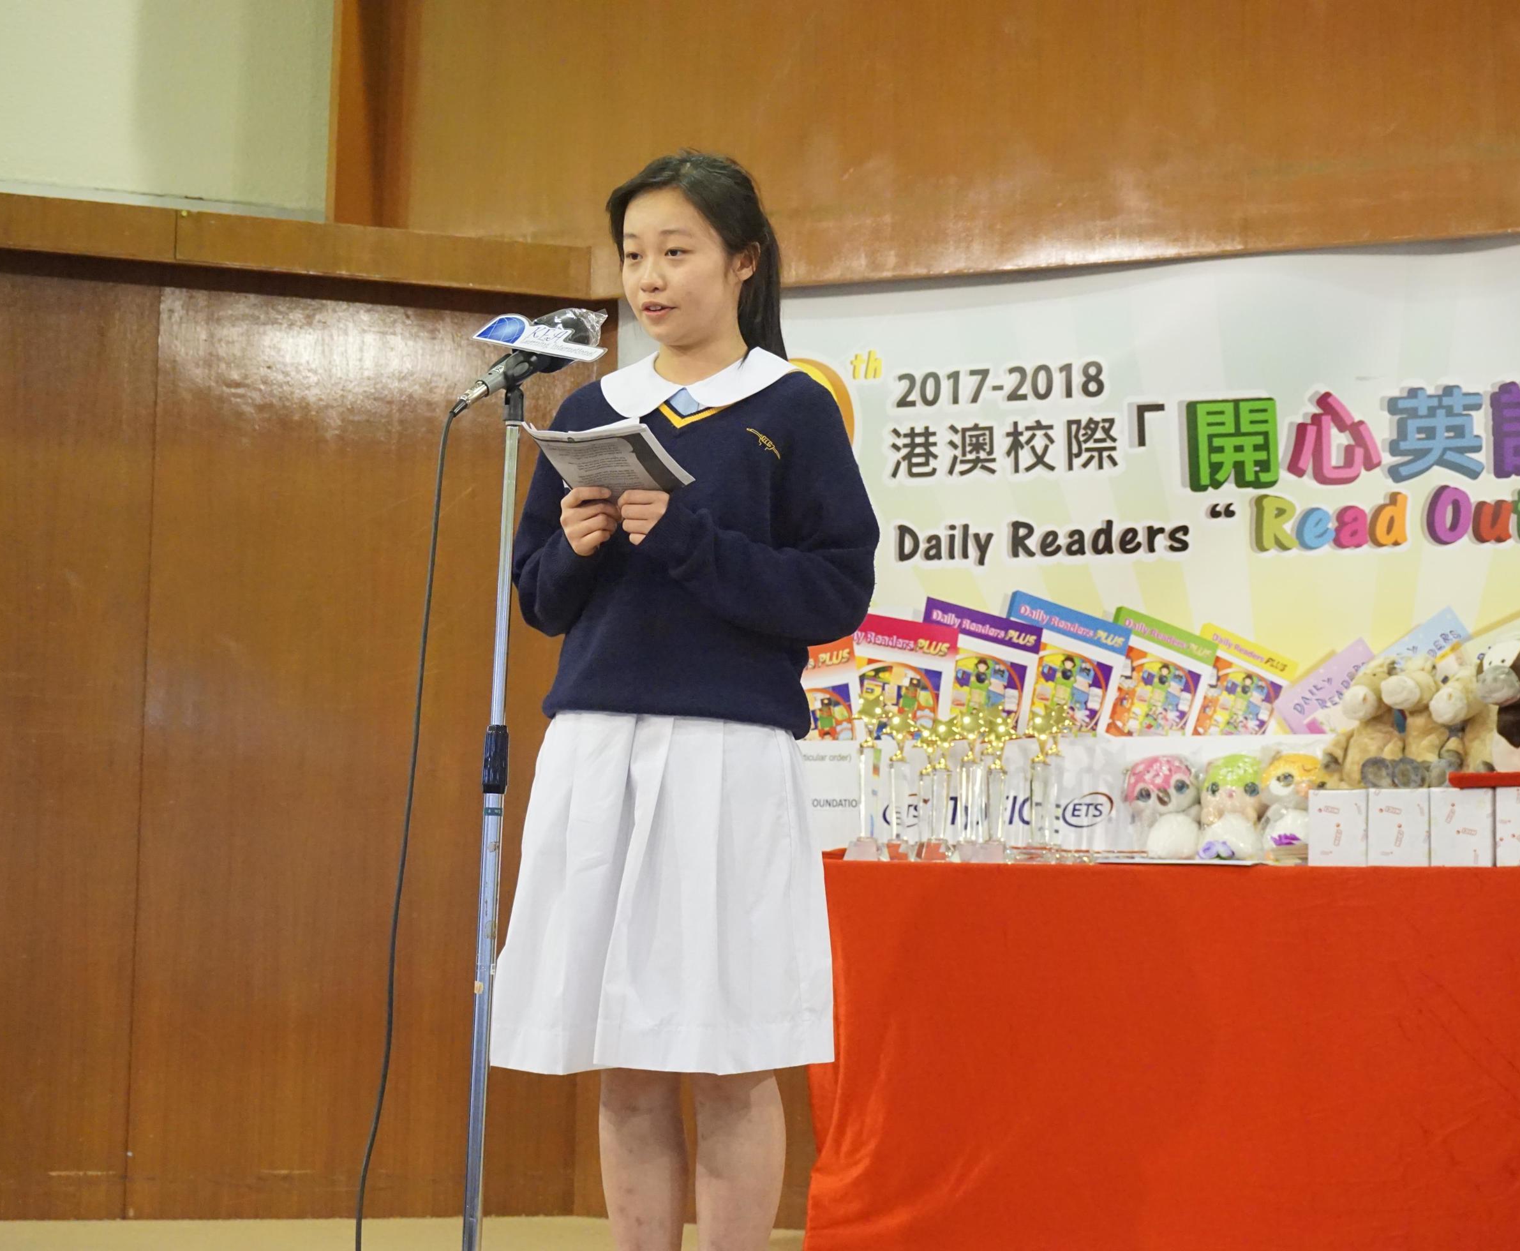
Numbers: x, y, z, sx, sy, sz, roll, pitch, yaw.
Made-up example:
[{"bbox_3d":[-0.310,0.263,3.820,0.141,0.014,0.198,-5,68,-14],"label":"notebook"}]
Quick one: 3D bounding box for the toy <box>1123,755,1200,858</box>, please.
[{"bbox_3d":[0.631,0.284,5.130,0.115,0.163,0.115,0,-6,9],"label":"toy"}]

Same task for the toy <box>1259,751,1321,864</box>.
[{"bbox_3d":[0.822,0.280,5.053,0.112,0.168,0.115,1,-6,3],"label":"toy"}]

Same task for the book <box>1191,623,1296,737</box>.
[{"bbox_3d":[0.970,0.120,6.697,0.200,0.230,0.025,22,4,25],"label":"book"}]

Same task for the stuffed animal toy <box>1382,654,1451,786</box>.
[{"bbox_3d":[0.985,0.145,4.932,0.108,0.200,0.130,-1,-6,22],"label":"stuffed animal toy"}]

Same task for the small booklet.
[{"bbox_3d":[-0.173,-0.195,3.820,0.157,0.016,0.185,-4,-27,19],"label":"small booklet"}]

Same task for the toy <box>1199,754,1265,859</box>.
[{"bbox_3d":[0.732,0.282,5.084,0.105,0.163,0.115,0,-6,9],"label":"toy"}]

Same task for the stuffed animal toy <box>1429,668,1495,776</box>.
[{"bbox_3d":[1.056,0.149,4.910,0.108,0.190,0.130,-1,-6,24],"label":"stuffed animal toy"}]

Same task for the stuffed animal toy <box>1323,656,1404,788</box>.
[{"bbox_3d":[0.913,0.146,4.967,0.112,0.200,0.130,-1,-6,24],"label":"stuffed animal toy"}]

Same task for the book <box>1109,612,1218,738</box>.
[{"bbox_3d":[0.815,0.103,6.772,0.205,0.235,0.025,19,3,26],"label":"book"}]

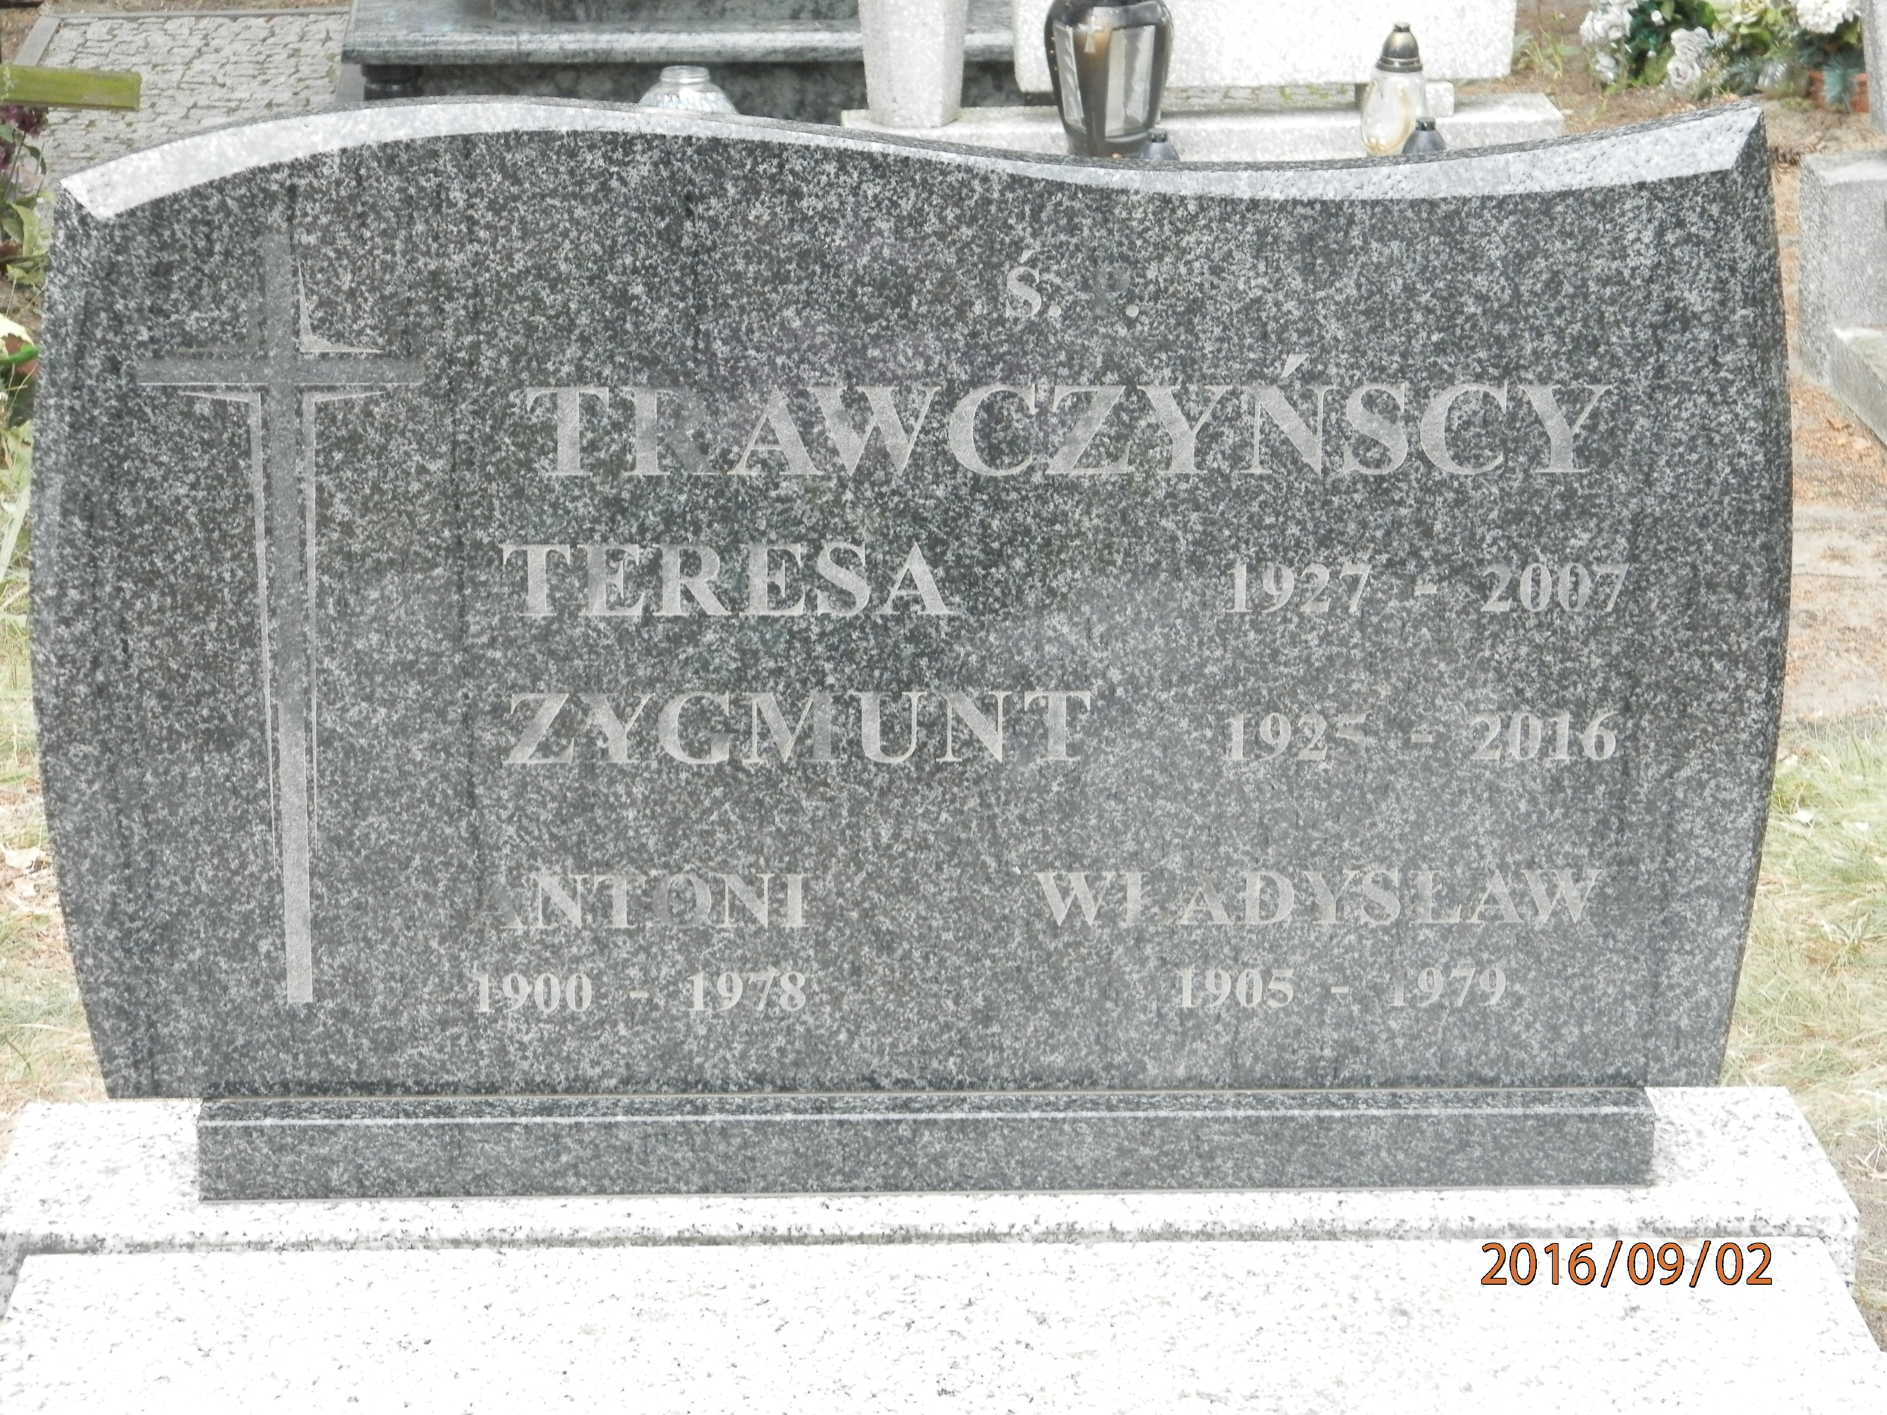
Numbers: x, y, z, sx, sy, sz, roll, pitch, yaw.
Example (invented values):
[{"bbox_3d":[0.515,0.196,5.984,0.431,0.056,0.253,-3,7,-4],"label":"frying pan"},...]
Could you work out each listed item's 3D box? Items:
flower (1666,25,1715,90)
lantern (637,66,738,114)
[{"bbox_3d":[1.237,-1.076,7.400,0.081,0.100,0.075,4,18,11],"label":"flower"},{"bbox_3d":[-0.335,-0.737,5.830,0.145,0.190,0.145,0,18,0],"label":"lantern"}]

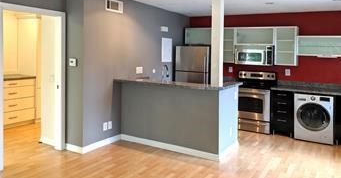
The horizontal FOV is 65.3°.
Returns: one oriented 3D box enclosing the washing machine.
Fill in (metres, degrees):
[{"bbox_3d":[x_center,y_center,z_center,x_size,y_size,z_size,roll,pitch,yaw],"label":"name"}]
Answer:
[{"bbox_3d":[2.727,0.516,5.055,0.602,0.850,0.653,5,8,30],"label":"washing machine"}]

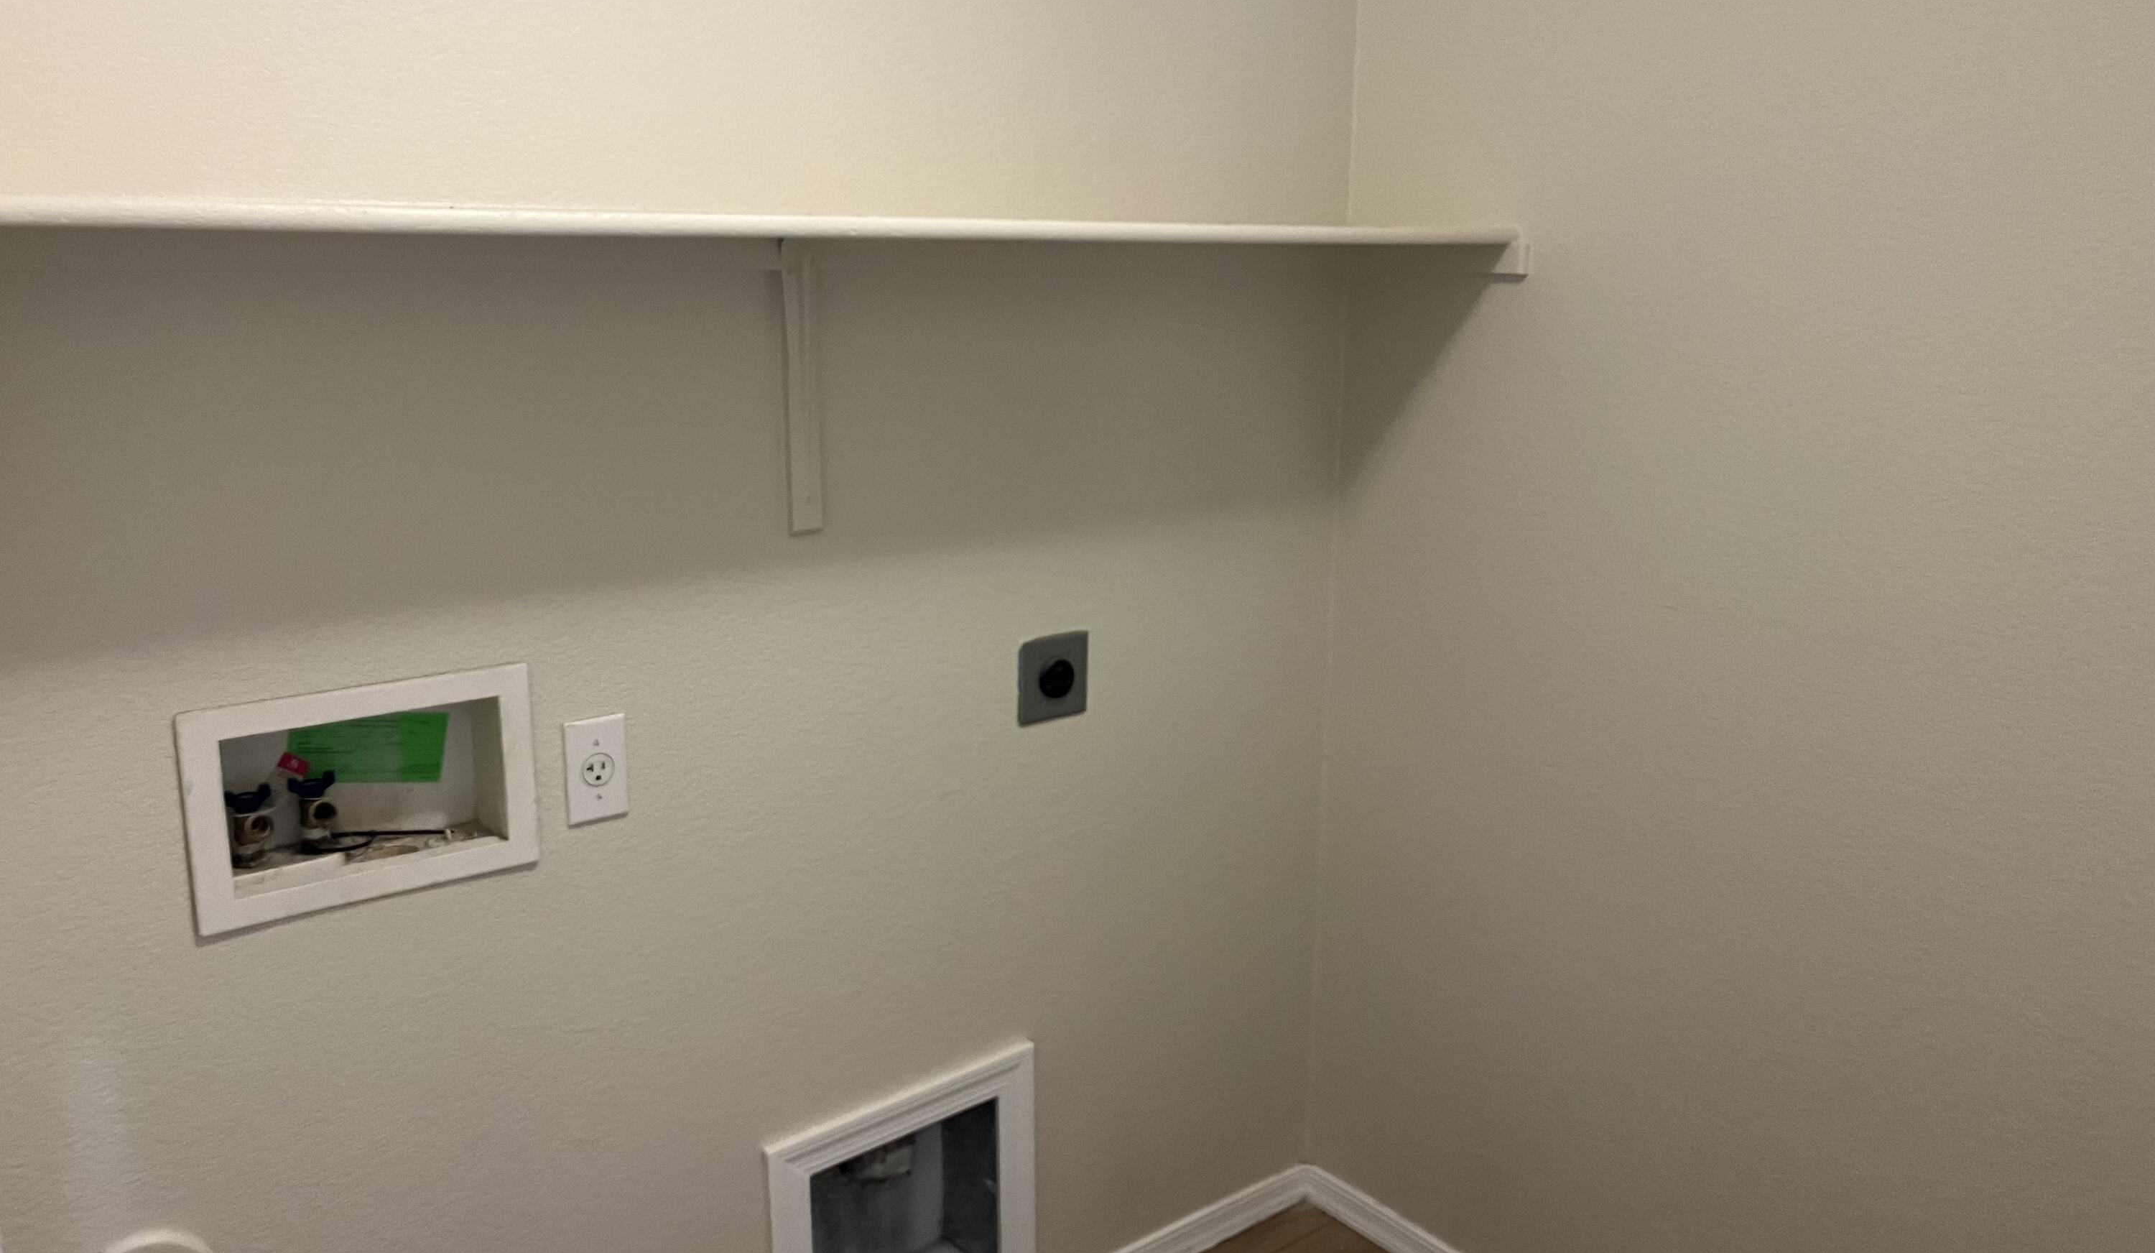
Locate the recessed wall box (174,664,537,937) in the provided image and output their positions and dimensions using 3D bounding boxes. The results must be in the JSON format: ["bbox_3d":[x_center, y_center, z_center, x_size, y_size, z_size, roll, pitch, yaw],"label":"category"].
[{"bbox_3d":[-0.741,0.159,1.666,0.329,0.220,0.102,-10,17,-38],"label":"recessed wall box"}]

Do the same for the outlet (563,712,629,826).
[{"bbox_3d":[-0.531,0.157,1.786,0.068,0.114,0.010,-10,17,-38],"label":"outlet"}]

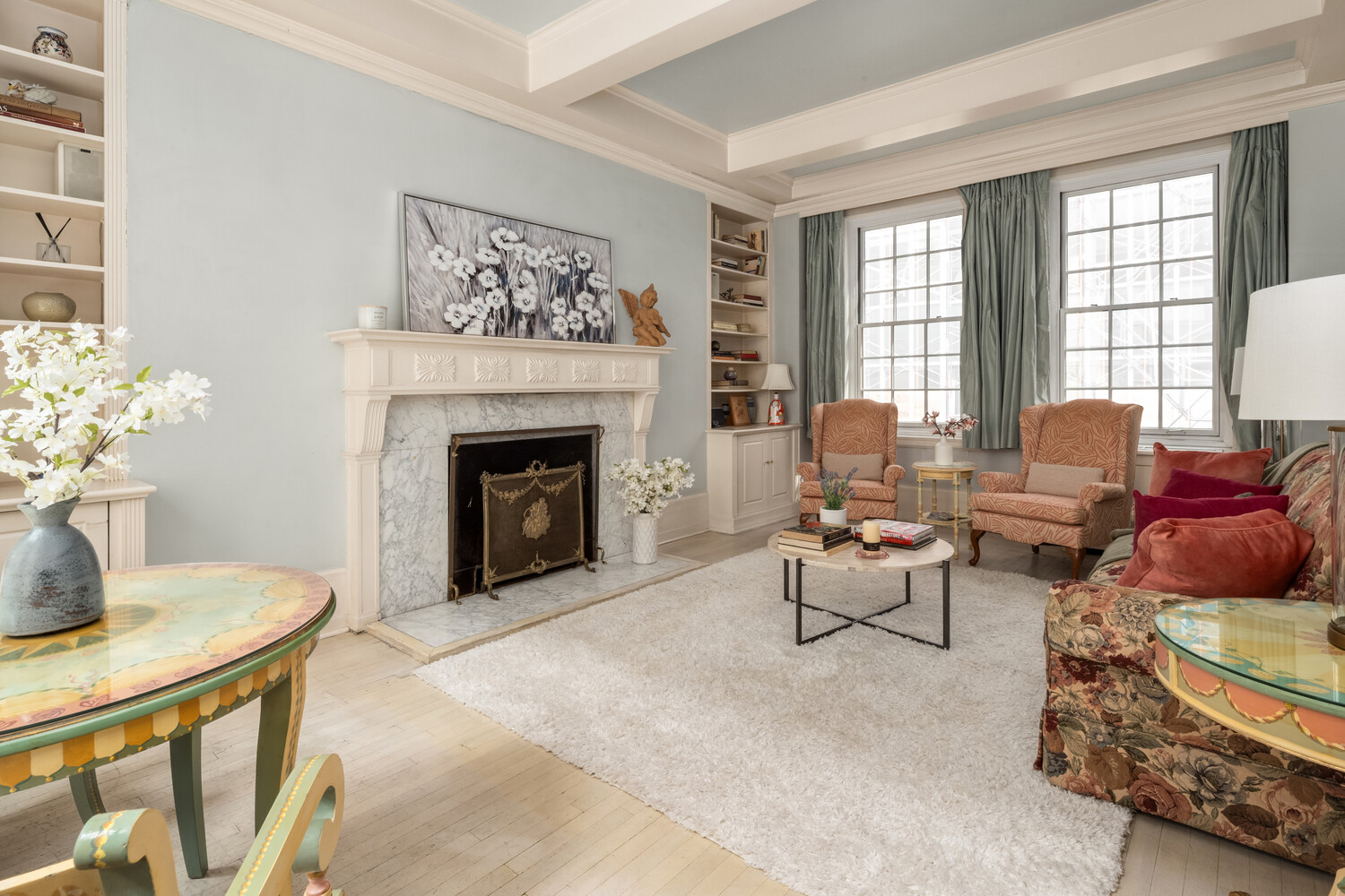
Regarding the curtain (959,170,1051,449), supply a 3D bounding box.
[{"bbox_3d":[2.539,-1.027,4.866,0.640,2.080,0.130,2,4,37],"label":"curtain"}]

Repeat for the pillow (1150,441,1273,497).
[{"bbox_3d":[2.610,0.193,3.090,0.440,0.430,0.160,3,-10,41],"label":"pillow"}]

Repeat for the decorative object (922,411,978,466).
[{"bbox_3d":[1.962,-0.062,4.500,0.380,0.380,0.250,0,4,0],"label":"decorative object"}]

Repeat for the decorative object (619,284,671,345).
[{"bbox_3d":[-0.183,-0.905,4.380,0.330,0.440,0.220,-2,5,-30],"label":"decorative object"}]

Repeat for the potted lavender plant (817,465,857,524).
[{"bbox_3d":[0.878,0.252,3.400,0.200,0.320,0.180,0,4,0],"label":"potted lavender plant"}]

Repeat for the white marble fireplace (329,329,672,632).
[{"bbox_3d":[-0.803,0.105,3.700,0.340,1.430,2.090,3,5,41],"label":"white marble fireplace"}]

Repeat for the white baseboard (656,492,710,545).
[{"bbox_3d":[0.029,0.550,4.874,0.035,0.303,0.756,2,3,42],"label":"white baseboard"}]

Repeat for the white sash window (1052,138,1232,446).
[{"bbox_3d":[3.213,-0.994,4.417,1.055,1.953,0.150,2,3,42],"label":"white sash window"}]

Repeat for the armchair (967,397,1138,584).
[{"bbox_3d":[2.500,0.239,4.190,0.820,1.070,0.760,-3,5,-39],"label":"armchair"}]

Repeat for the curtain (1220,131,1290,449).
[{"bbox_3d":[3.662,-0.970,4.000,0.310,2.080,0.140,2,4,37],"label":"curtain"}]

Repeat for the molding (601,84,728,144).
[{"bbox_3d":[-0.030,-2.349,4.394,0.080,0.095,1.453,2,4,43],"label":"molding"}]

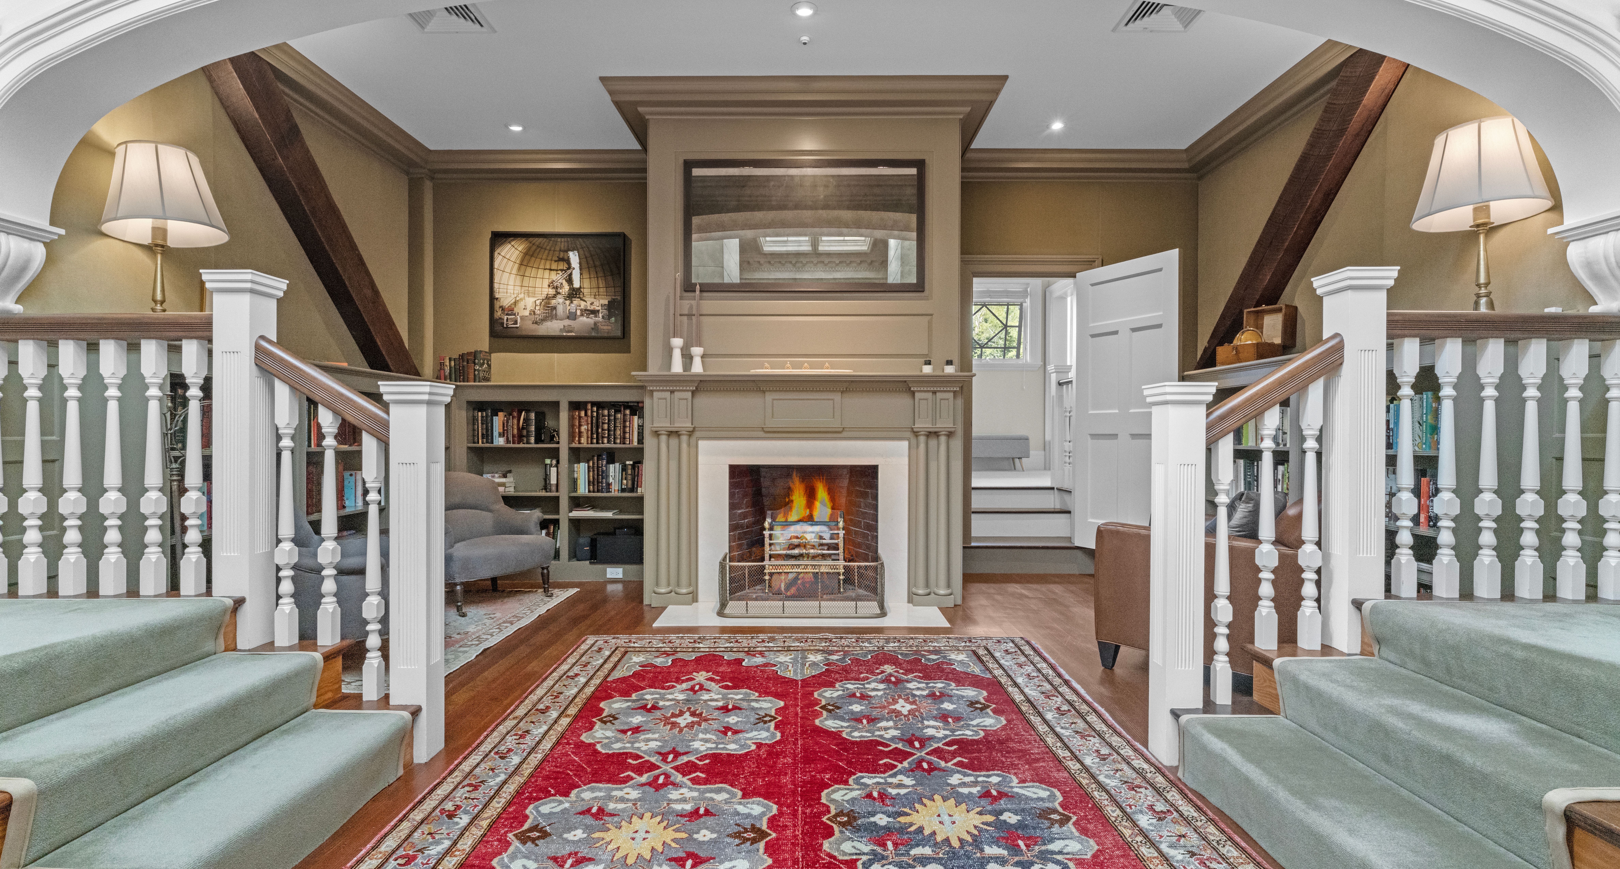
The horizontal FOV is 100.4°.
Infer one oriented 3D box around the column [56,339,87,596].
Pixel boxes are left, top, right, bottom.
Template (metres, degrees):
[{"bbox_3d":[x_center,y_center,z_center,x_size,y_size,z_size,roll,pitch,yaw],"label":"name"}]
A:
[{"bbox_3d":[-2.389,0.108,2.190,0.043,0.820,0.043,0,0,-1],"label":"column"}]

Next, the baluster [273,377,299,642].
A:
[{"bbox_3d":[-1.731,0.260,2.235,0.046,0.870,0.046,0,0,0],"label":"baluster"}]

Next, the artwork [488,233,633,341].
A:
[{"bbox_3d":[-1.863,-1.102,5.020,0.990,0.795,0.050,0,0,-1],"label":"artwork"}]

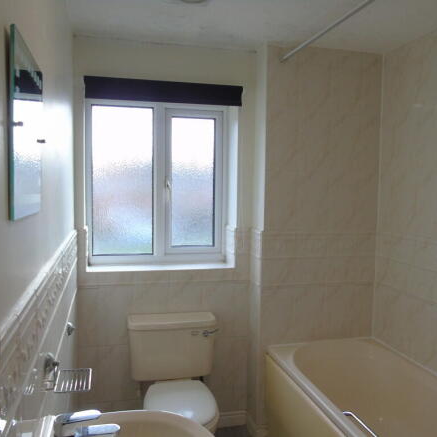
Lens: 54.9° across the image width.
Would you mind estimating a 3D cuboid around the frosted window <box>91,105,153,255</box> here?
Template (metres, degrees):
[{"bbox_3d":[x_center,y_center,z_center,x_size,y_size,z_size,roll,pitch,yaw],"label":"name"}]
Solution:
[{"bbox_3d":[-0.577,-0.223,2.561,0.366,0.904,0.030,0,4,-13],"label":"frosted window"}]

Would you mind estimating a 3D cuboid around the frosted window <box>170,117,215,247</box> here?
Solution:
[{"bbox_3d":[-0.161,-0.223,2.654,0.290,0.812,0.030,0,4,-13],"label":"frosted window"}]

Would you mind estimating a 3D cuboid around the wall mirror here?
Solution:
[{"bbox_3d":[-0.398,-0.176,0.876,0.015,0.339,0.333,0,4,-15],"label":"wall mirror"}]

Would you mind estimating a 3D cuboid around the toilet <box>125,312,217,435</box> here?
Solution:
[{"bbox_3d":[-0.217,0.953,2.162,0.478,0.745,0.690,0,4,-13],"label":"toilet"}]

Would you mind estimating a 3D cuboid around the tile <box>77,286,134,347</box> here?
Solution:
[{"bbox_3d":[-0.642,0.555,2.406,0.306,0.347,0.010,0,4,-13],"label":"tile"}]

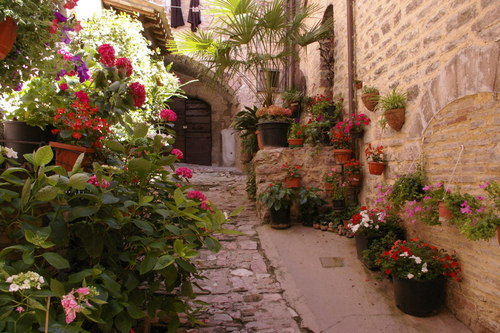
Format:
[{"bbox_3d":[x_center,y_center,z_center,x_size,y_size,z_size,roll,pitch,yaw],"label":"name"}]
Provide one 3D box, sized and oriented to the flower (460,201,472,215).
[{"bbox_3d":[1.444,0.273,2.500,0.075,0.085,0.080,2,-4,-45],"label":"flower"}]

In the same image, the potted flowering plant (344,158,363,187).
[{"bbox_3d":[1.367,0.079,4.950,0.235,0.360,0.230,-1,-3,17],"label":"potted flowering plant"}]

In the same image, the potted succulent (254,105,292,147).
[{"bbox_3d":[0.338,-0.591,5.400,0.530,0.600,0.530,0,-3,0],"label":"potted succulent"}]

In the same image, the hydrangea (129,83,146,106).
[{"bbox_3d":[-0.735,-0.471,2.450,0.118,0.155,0.120,1,-2,-27],"label":"hydrangea"}]

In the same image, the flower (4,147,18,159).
[{"bbox_3d":[-1.145,-0.067,1.800,0.068,0.058,0.060,1,-2,-17],"label":"flower"}]

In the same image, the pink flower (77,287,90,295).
[{"bbox_3d":[-0.657,0.490,1.480,0.055,0.032,0.045,1,-2,-17],"label":"pink flower"}]

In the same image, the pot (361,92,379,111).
[{"bbox_3d":[1.408,-0.757,4.400,0.160,0.220,0.270,0,-2,-5],"label":"pot"}]

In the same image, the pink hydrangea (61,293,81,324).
[{"bbox_3d":[-0.742,0.587,1.550,0.085,0.130,0.085,0,-3,-11],"label":"pink hydrangea"}]

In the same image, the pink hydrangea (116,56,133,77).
[{"bbox_3d":[-0.837,-0.667,2.500,0.108,0.130,0.110,1,-2,-27],"label":"pink hydrangea"}]

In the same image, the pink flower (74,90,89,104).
[{"bbox_3d":[-1.303,-0.534,2.900,0.115,0.110,0.105,0,-3,-11],"label":"pink flower"}]

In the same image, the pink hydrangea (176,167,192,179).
[{"bbox_3d":[-0.437,0.040,2.500,0.107,0.080,0.105,1,-2,-17],"label":"pink hydrangea"}]

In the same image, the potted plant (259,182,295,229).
[{"bbox_3d":[0.360,0.530,5.100,0.480,0.610,0.460,0,-2,0],"label":"potted plant"}]

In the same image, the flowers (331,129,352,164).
[{"bbox_3d":[1.245,-0.272,5.100,0.300,0.480,0.290,0,-2,0],"label":"flowers"}]

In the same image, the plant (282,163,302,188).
[{"bbox_3d":[0.567,0.120,5.000,0.260,0.335,0.250,0,-3,0],"label":"plant"}]

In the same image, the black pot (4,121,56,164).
[{"bbox_3d":[-1.444,-0.163,2.450,0.335,0.280,0.335,0,-2,0],"label":"black pot"}]

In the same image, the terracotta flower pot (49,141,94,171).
[{"bbox_3d":[-1.077,-0.052,2.300,0.340,0.200,0.220,1,-3,-21],"label":"terracotta flower pot"}]

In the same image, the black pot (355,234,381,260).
[{"bbox_3d":[1.321,0.869,3.900,0.440,0.320,0.440,0,-3,0],"label":"black pot"}]

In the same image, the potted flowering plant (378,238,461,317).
[{"bbox_3d":[1.364,0.888,3.000,0.600,0.570,0.640,0,-2,-5],"label":"potted flowering plant"}]

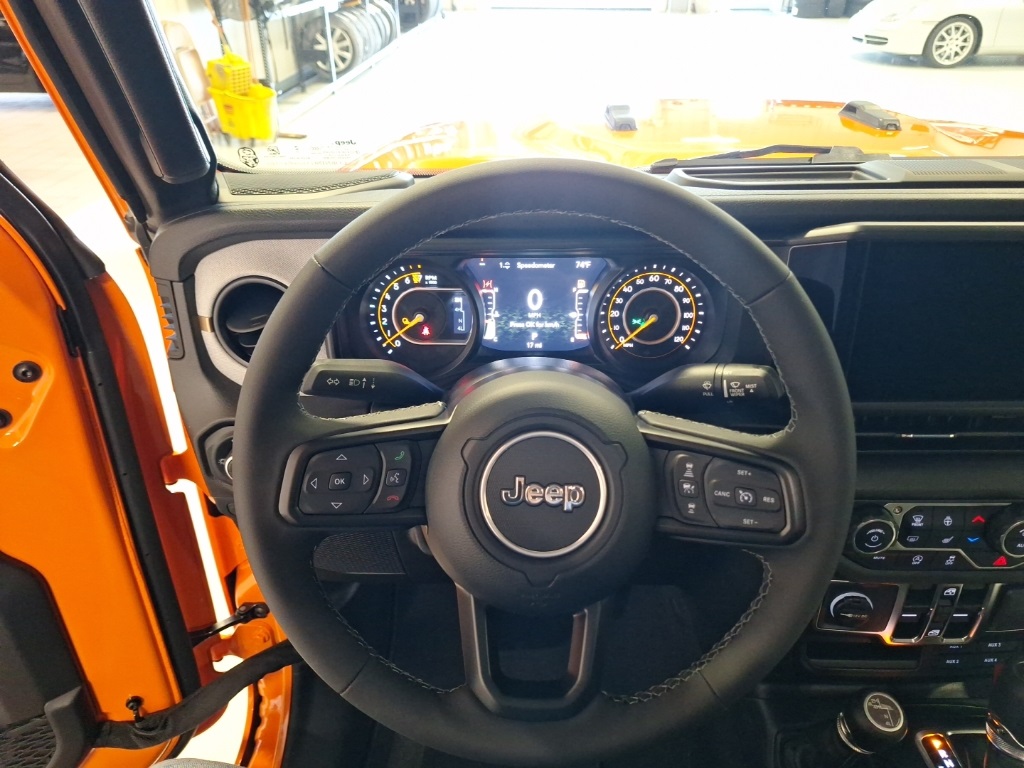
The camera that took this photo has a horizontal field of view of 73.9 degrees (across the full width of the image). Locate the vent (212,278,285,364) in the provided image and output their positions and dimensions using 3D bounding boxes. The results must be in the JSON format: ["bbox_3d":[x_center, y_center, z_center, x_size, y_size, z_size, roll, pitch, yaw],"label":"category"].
[{"bbox_3d":[-0.222,-0.056,0.612,0.086,0.086,0.035,1,15,2],"label":"vent"}]

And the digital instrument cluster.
[{"bbox_3d":[0.023,-0.064,0.622,0.333,0.118,0.045,0,14,0],"label":"digital instrument cluster"}]

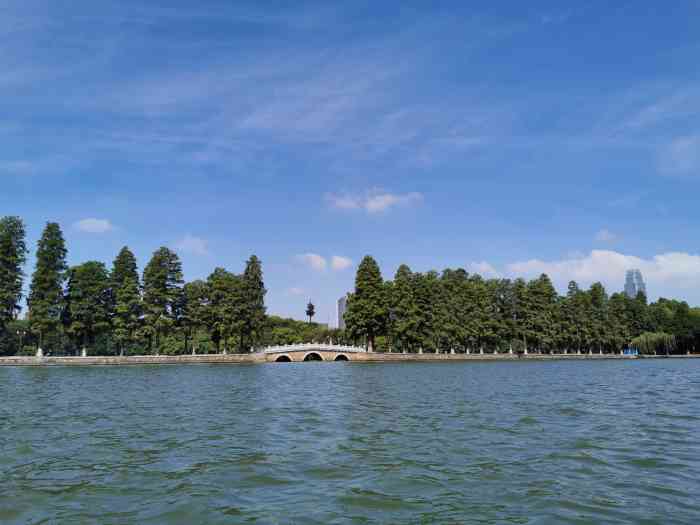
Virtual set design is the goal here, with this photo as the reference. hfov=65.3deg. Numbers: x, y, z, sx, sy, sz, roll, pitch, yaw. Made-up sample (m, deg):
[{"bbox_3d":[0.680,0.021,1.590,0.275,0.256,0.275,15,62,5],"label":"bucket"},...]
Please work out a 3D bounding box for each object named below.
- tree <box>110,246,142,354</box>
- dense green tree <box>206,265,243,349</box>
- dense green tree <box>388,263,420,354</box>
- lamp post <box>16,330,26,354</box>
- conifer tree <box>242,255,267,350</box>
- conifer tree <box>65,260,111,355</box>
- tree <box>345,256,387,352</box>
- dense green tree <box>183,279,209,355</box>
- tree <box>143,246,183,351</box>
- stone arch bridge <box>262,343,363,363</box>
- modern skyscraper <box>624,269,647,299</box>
[{"bbox_3d":[-33.562,5.574,81.991,4.900,16.250,4.900,6,-11,-32],"label":"tree"},{"bbox_3d":[-20.076,7.607,88.046,5.800,14.100,5.800,6,-11,-32],"label":"dense green tree"},{"bbox_3d":[10.617,9.158,108.356,5.800,17.750,5.800,0,-9,0],"label":"dense green tree"},{"bbox_3d":[-44.964,11.080,74.735,1.300,3.660,0.450,6,-11,-32],"label":"lamp post"},{"bbox_3d":[-16.063,6.826,90.886,4.400,16.580,4.400,6,-11,-32],"label":"conifer tree"},{"bbox_3d":[-37.000,6.215,76.959,6.200,13.180,6.200,6,-11,-32],"label":"conifer tree"},{"bbox_3d":[3.322,7.981,103.662,7.600,18.520,7.600,0,-9,0],"label":"tree"},{"bbox_3d":[-24.173,8.316,85.153,5.000,11.740,5.000,6,-11,-32],"label":"dense green tree"},{"bbox_3d":[-28.445,5.595,82.832,5.900,16.340,5.900,6,-11,-32],"label":"tree"},{"bbox_3d":[-7.597,16.174,97.969,20.500,3.240,5.000,6,-11,-32],"label":"stone arch bridge"},{"bbox_3d":[679.127,114.658,1298.786,52.000,203.160,42.000,-5,-11,27],"label":"modern skyscraper"}]

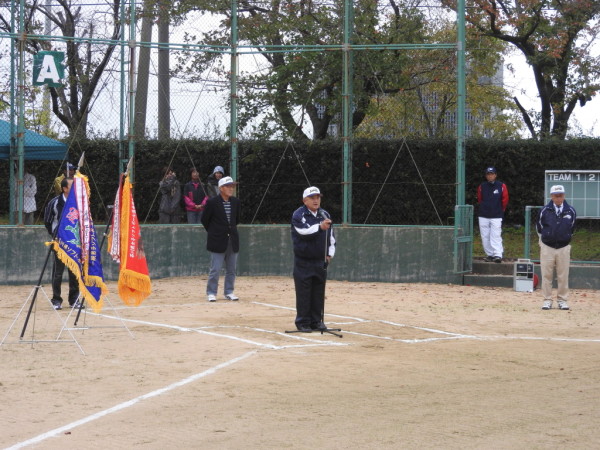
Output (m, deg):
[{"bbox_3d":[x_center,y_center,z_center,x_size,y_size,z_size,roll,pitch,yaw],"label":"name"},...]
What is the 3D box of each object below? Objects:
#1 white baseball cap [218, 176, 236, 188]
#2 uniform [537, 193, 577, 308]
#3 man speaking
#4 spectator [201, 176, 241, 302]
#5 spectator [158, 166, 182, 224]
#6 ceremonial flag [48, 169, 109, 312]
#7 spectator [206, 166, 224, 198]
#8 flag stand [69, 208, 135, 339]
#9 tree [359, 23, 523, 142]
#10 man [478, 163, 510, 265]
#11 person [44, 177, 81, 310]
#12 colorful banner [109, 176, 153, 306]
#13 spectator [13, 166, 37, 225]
[{"bbox_3d":[-1.026,-0.606,21.000,0.270,0.150,0.190,2,2,38],"label":"white baseball cap"},{"bbox_3d":[3.541,0.307,20.300,0.540,1.690,0.360,1,2,4],"label":"uniform"},{"bbox_3d":[0.158,0.400,17.200,0.550,1.700,0.450,0,2,-25],"label":"man speaking"},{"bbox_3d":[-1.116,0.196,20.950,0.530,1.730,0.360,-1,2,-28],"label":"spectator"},{"bbox_3d":[-2.364,-0.265,26.900,0.460,1.600,0.340,0,2,-12],"label":"spectator"},{"bbox_3d":[-2.303,0.171,15.250,0.650,1.480,0.350,0,2,-15],"label":"ceremonial flag"},{"bbox_3d":[-1.525,-0.274,26.900,0.460,1.580,0.320,0,2,-5],"label":"spectator"},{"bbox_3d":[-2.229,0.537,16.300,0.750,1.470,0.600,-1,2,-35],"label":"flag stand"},{"bbox_3d":[3.572,-2.437,38.000,4.400,5.600,4.300,0,2,0],"label":"tree"},{"bbox_3d":[3.332,-0.173,25.500,0.540,1.670,0.340,1,2,6],"label":"man"},{"bbox_3d":[-3.136,0.247,19.700,0.520,1.730,0.360,-1,2,-30],"label":"person"},{"bbox_3d":[-1.967,0.168,17.100,0.520,1.550,0.380,0,2,-3],"label":"colorful banner"},{"bbox_3d":[-4.928,-0.324,26.500,0.470,1.580,0.340,0,2,-13],"label":"spectator"}]

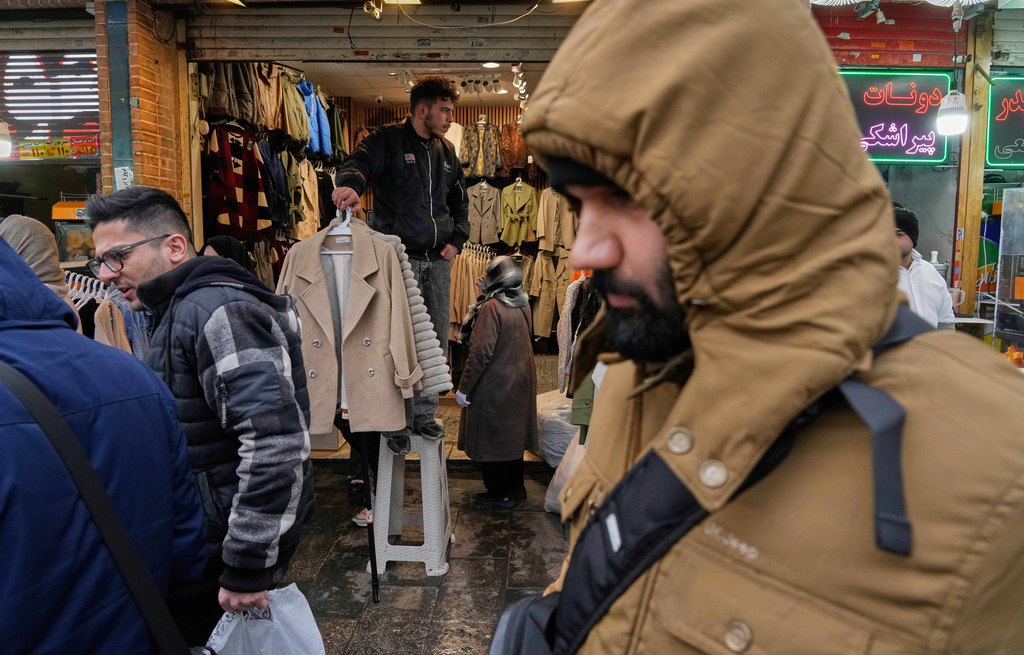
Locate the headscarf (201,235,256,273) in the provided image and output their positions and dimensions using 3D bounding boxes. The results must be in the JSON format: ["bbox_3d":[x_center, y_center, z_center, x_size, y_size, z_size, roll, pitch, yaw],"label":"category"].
[{"bbox_3d":[-1.376,-0.275,3.312,0.260,0.340,0.270,4,5,38],"label":"headscarf"}]

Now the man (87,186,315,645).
[{"bbox_3d":[-0.660,0.495,1.560,0.480,1.640,0.540,-1,4,-17],"label":"man"}]

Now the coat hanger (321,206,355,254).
[{"bbox_3d":[-0.762,-0.431,3.000,0.400,0.220,0.030,0,4,-9],"label":"coat hanger"}]

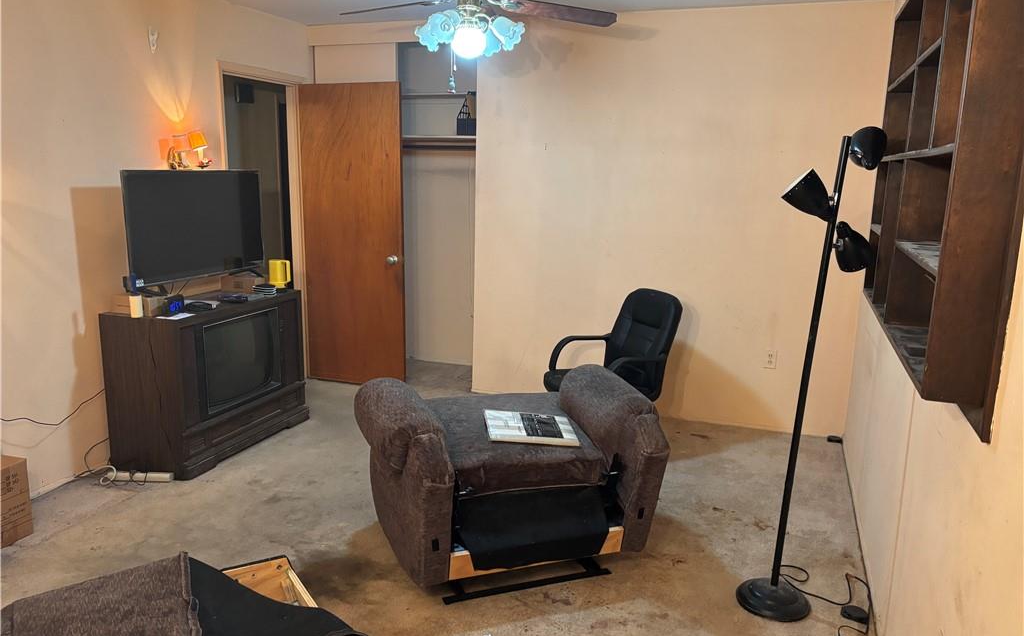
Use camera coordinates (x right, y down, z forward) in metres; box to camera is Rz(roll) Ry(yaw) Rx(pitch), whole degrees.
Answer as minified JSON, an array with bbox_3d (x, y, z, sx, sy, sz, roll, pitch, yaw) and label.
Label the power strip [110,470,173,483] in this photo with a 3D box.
[{"bbox_3d":[-1.777,0.758,3.694,0.300,0.040,0.055,1,11,-3],"label":"power strip"}]

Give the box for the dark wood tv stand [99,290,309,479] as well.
[{"bbox_3d":[-1.618,0.298,4.170,0.520,0.770,1.020,5,12,19],"label":"dark wood tv stand"}]

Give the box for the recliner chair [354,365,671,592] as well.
[{"bbox_3d":[-0.044,0.618,3.090,1.030,0.620,0.820,-3,12,-20],"label":"recliner chair"}]

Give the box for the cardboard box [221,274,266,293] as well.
[{"bbox_3d":[-1.554,-0.200,4.476,0.240,0.095,0.150,5,12,19],"label":"cardboard box"}]

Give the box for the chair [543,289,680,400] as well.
[{"bbox_3d":[0.534,0.310,3.982,0.600,0.910,0.580,-3,12,-22],"label":"chair"}]

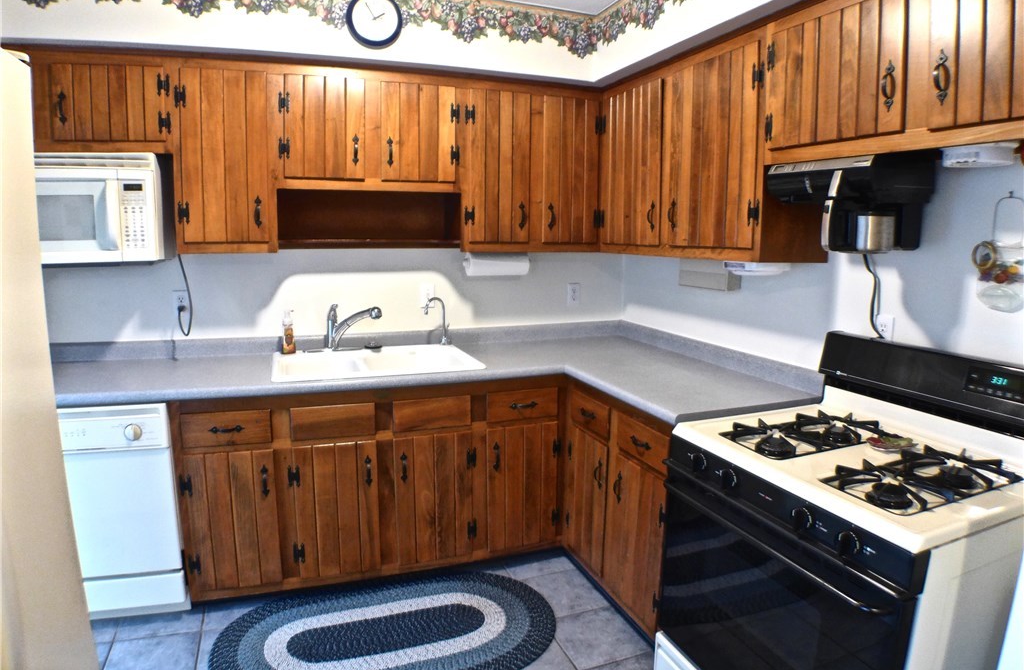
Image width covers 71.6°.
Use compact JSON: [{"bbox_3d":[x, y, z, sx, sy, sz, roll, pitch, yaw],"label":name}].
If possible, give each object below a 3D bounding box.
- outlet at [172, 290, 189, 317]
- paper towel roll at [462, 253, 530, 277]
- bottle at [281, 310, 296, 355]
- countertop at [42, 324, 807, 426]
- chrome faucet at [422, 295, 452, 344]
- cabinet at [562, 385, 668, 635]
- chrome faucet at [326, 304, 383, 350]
[{"bbox_3d":[-1.366,-0.124,2.936,0.070,0.115,0.018,-3,9,-20],"label":"outlet"},{"bbox_3d":[-0.074,-0.311,3.128,0.293,0.110,0.110,-3,9,-20],"label":"paper towel roll"},{"bbox_3d":[-0.943,-0.013,2.991,0.060,0.195,0.055,-7,11,-43],"label":"bottle"},{"bbox_3d":[-0.470,0.143,2.527,2.720,0.120,1.457,-3,9,-20],"label":"countertop"},{"bbox_3d":[-0.335,-0.056,3.192,0.045,0.232,0.145,6,10,33],"label":"chrome faucet"},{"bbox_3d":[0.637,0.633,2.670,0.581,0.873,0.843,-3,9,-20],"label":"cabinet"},{"bbox_3d":[-0.674,-0.025,3.014,0.275,0.208,0.060,4,9,26],"label":"chrome faucet"}]

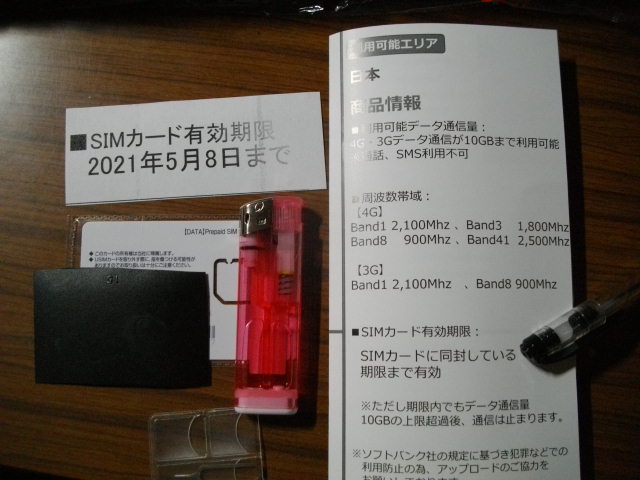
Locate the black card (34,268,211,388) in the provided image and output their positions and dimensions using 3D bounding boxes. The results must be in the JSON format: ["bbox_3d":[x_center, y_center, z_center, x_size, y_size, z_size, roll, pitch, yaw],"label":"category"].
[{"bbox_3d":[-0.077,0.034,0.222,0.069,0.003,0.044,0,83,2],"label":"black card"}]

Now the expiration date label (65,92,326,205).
[{"bbox_3d":[-0.051,-0.037,0.231,0.105,0.001,0.040,-3,83,1],"label":"expiration date label"}]

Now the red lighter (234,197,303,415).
[{"bbox_3d":[-0.019,0.024,0.216,0.024,0.012,0.081,1,83,2],"label":"red lighter"}]

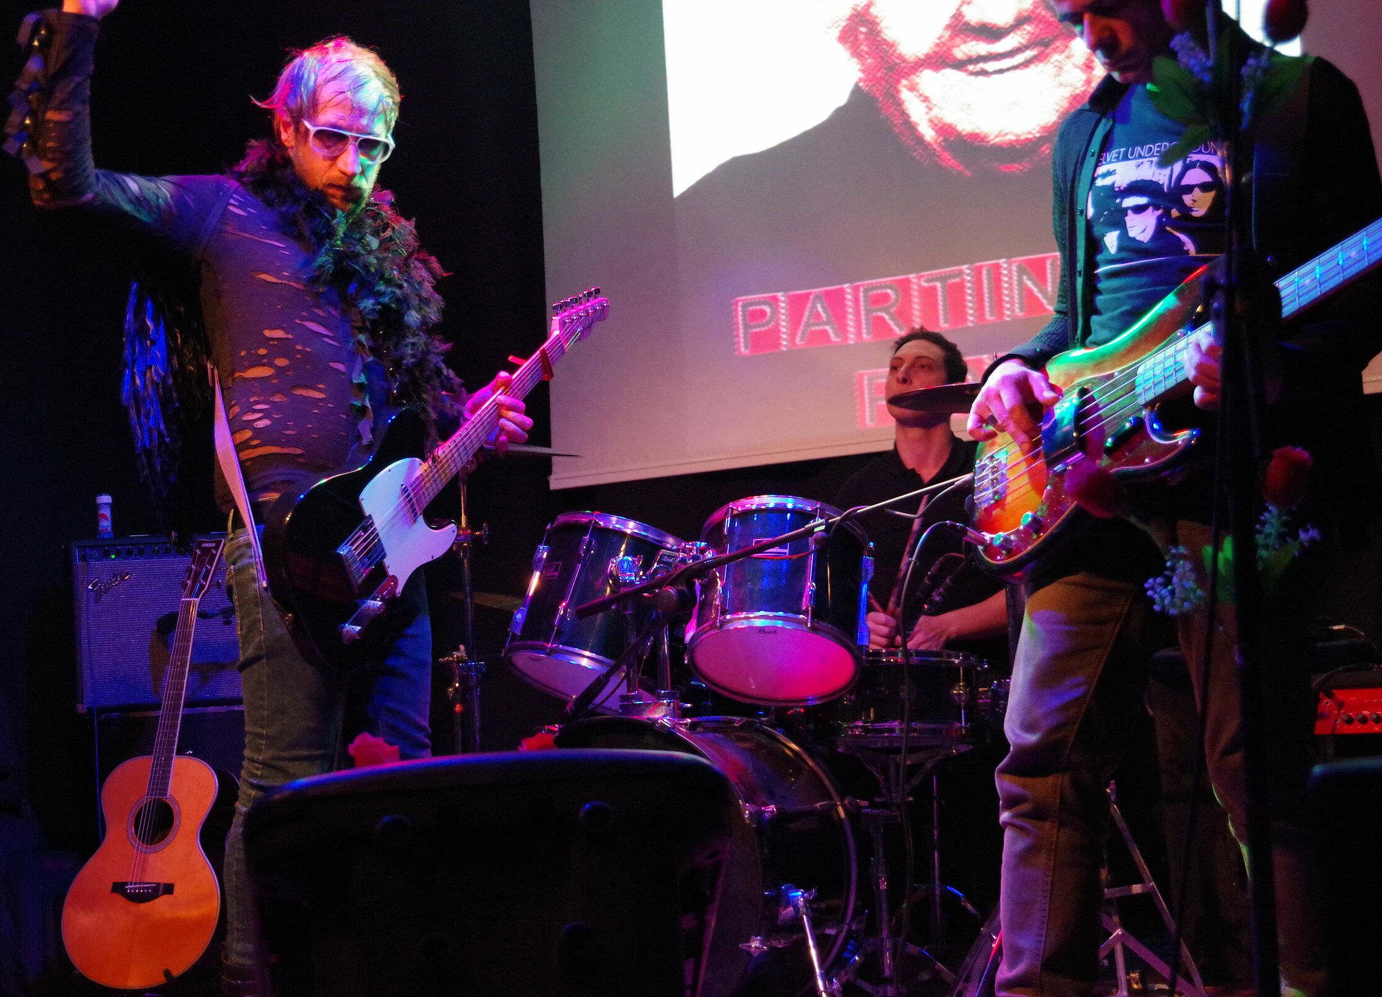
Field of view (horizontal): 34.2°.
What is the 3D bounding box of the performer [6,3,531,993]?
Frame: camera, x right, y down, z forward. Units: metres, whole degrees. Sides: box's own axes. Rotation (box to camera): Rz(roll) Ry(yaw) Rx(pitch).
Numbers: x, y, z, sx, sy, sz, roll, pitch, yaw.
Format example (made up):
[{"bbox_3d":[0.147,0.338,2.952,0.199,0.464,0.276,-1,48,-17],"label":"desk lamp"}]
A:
[{"bbox_3d":[-0.665,0.070,3.600,0.760,1.800,0.550,0,-4,-45],"label":"performer"}]

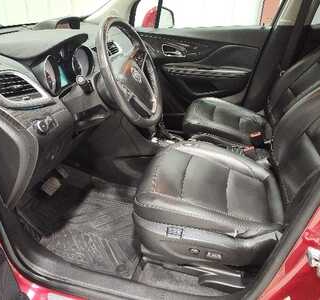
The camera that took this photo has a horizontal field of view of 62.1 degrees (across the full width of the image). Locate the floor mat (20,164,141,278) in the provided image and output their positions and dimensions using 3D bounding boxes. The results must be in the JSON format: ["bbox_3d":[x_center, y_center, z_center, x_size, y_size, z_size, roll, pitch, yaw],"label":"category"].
[{"bbox_3d":[-0.316,0.251,1.169,0.620,0.070,0.490,14,28,13],"label":"floor mat"}]

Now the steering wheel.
[{"bbox_3d":[-0.105,-0.251,0.911,0.090,0.372,0.372,-13,19,24],"label":"steering wheel"}]

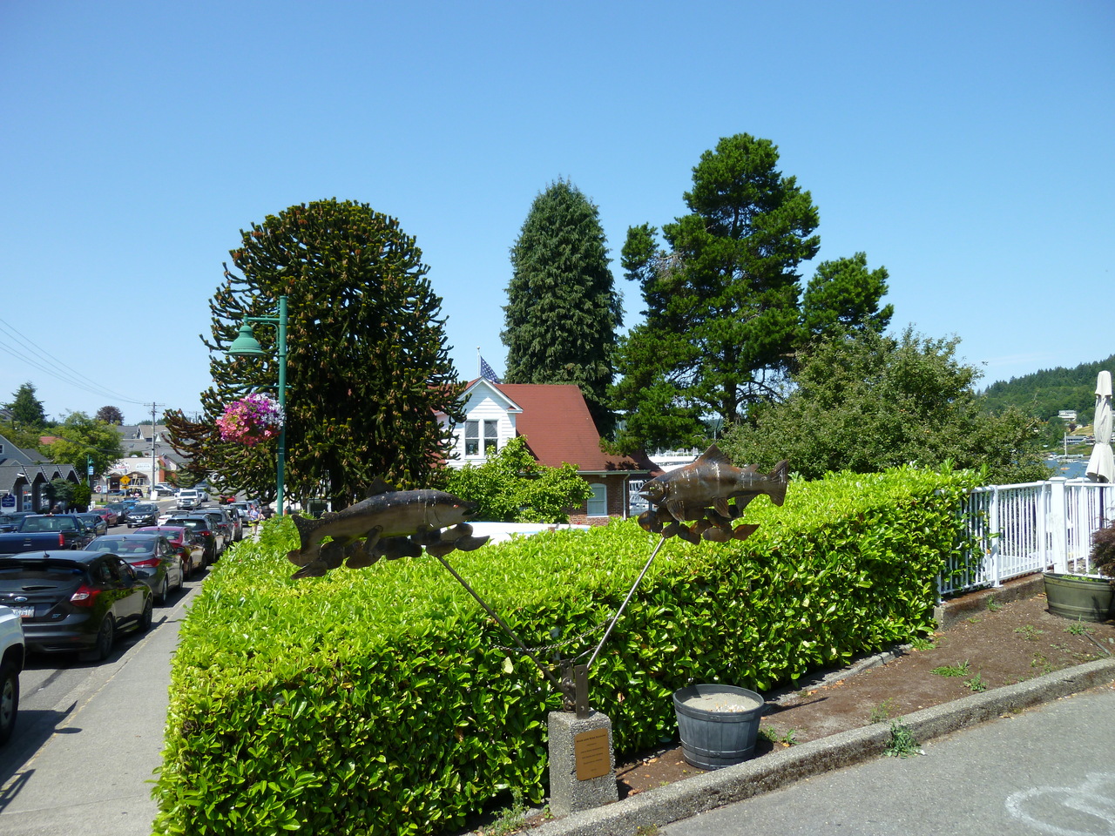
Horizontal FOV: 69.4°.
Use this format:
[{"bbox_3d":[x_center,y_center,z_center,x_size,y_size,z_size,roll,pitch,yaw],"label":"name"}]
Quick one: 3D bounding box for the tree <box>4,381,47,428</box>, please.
[{"bbox_3d":[-75.887,0.863,115.026,6.300,12.000,6.300,0,-2,0],"label":"tree"}]

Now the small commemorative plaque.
[{"bbox_3d":[0.189,1.831,4.380,0.197,0.241,0.015,1,-6,-27],"label":"small commemorative plaque"}]

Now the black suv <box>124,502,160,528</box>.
[{"bbox_3d":[-30.394,7.128,59.485,1.840,1.720,4.690,1,-4,-19],"label":"black suv"}]

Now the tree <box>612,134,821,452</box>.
[{"bbox_3d":[6.710,-3.129,34.270,9.200,18.044,8.600,0,-1,0],"label":"tree"}]

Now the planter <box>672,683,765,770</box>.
[{"bbox_3d":[0.955,1.825,4.750,0.530,0.352,0.530,0,-1,0],"label":"planter"}]

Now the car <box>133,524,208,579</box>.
[{"bbox_3d":[-11.838,4.034,24.351,1.800,1.460,4.600,1,-6,-16],"label":"car"}]

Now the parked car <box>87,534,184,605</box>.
[{"bbox_3d":[-9.718,3.451,18.407,1.800,1.440,4.570,1,-6,-18],"label":"parked car"}]

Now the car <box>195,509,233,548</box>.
[{"bbox_3d":[-15.343,4.874,35.649,1.840,1.700,4.600,1,-4,-19],"label":"car"}]

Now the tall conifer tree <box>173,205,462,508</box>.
[{"bbox_3d":[-6.493,-0.738,21.370,8.000,10.226,7.800,0,-1,0],"label":"tall conifer tree"}]

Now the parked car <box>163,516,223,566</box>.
[{"bbox_3d":[-13.533,4.463,29.801,1.840,1.690,4.600,1,-5,-19],"label":"parked car"}]

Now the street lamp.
[{"bbox_3d":[-4.464,0.716,11.866,0.950,5.050,0.650,1,-2,-19],"label":"street lamp"}]

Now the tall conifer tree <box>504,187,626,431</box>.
[{"bbox_3d":[0.254,-3.694,47.732,7.200,21.021,7.200,0,-1,0],"label":"tall conifer tree"}]

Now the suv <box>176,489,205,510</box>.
[{"bbox_3d":[-39.299,8.746,86.404,2.030,1.960,5.700,1,-3,-19],"label":"suv"}]

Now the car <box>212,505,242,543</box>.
[{"bbox_3d":[-17.038,5.390,41.046,1.840,1.720,4.600,1,-4,-19],"label":"car"}]

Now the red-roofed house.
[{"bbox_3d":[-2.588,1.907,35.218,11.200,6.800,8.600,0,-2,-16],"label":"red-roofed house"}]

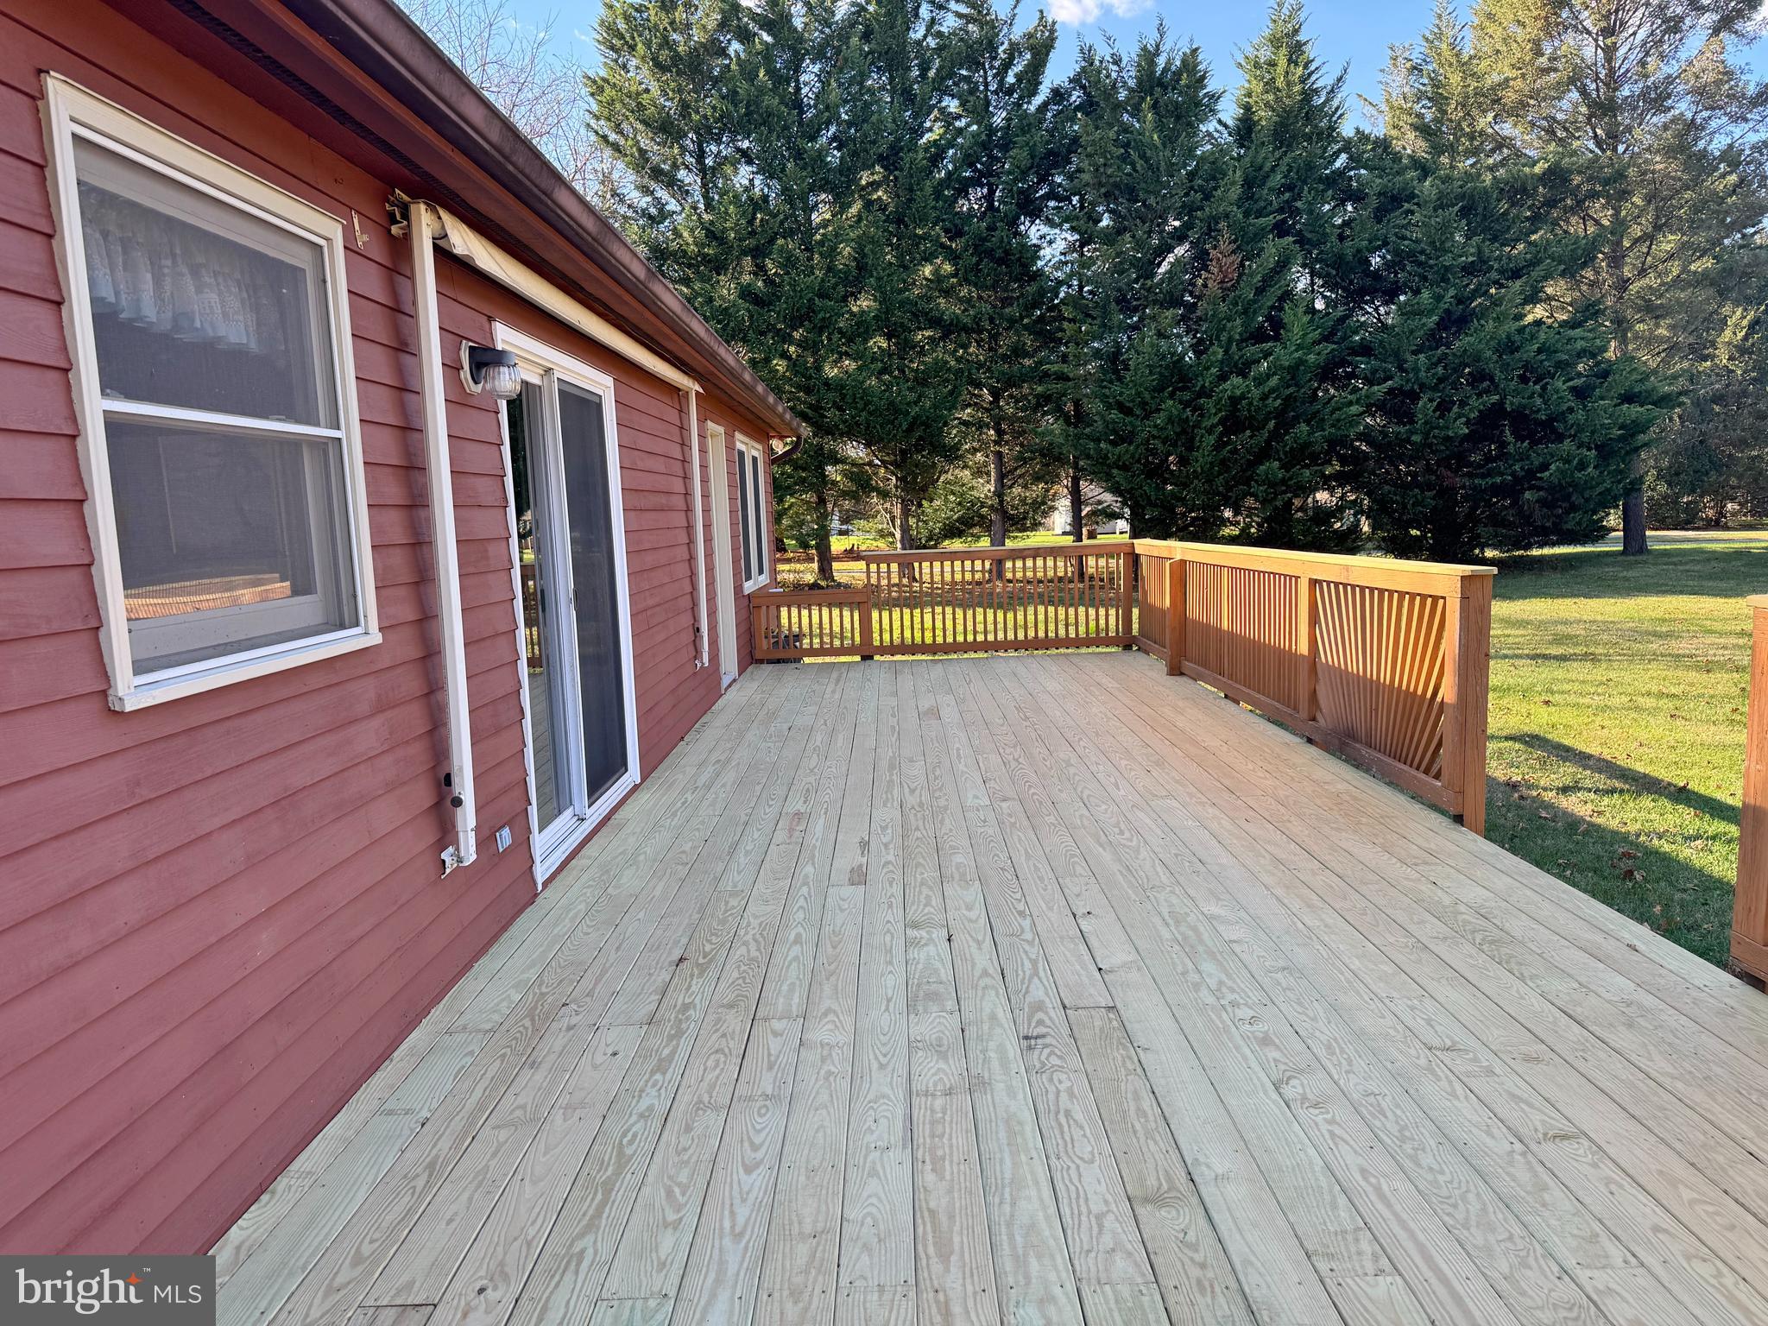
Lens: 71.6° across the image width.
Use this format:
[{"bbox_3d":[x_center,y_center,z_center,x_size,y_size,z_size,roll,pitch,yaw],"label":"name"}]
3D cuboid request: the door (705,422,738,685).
[{"bbox_3d":[-1.343,-0.851,9.949,0.120,2.110,0.950,-2,7,1],"label":"door"}]

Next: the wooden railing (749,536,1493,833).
[{"bbox_3d":[0.636,-0.177,8.387,3.800,1.050,6.800,-2,7,1],"label":"wooden railing"}]

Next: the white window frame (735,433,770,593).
[{"bbox_3d":[-1.321,-1.488,12.299,0.100,1.480,2.250,-2,7,1],"label":"white window frame"}]

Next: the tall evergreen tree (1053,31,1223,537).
[{"bbox_3d":[5.762,-7.926,27.705,4.100,11.880,4.100,-2,7,1],"label":"tall evergreen tree"}]

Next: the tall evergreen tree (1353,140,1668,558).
[{"bbox_3d":[15.331,-7.555,30.207,7.800,10.030,7.300,-2,7,1],"label":"tall evergreen tree"}]

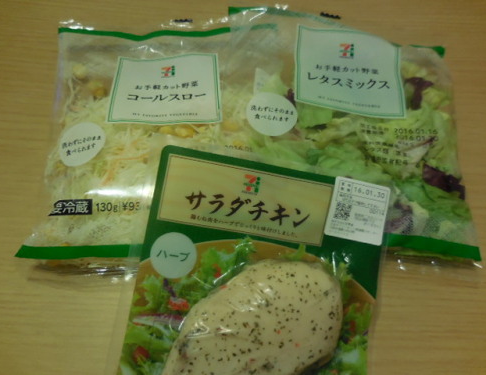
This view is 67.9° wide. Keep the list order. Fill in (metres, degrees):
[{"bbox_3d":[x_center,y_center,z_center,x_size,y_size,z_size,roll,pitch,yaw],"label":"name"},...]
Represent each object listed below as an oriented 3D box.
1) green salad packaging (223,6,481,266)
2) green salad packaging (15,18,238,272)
[{"bbox_3d":[0.065,-0.044,0.251,0.175,0.049,0.190,6,73,2],"label":"green salad packaging"},{"bbox_3d":[-0.059,-0.042,0.256,0.175,0.047,0.195,0,74,0],"label":"green salad packaging"}]

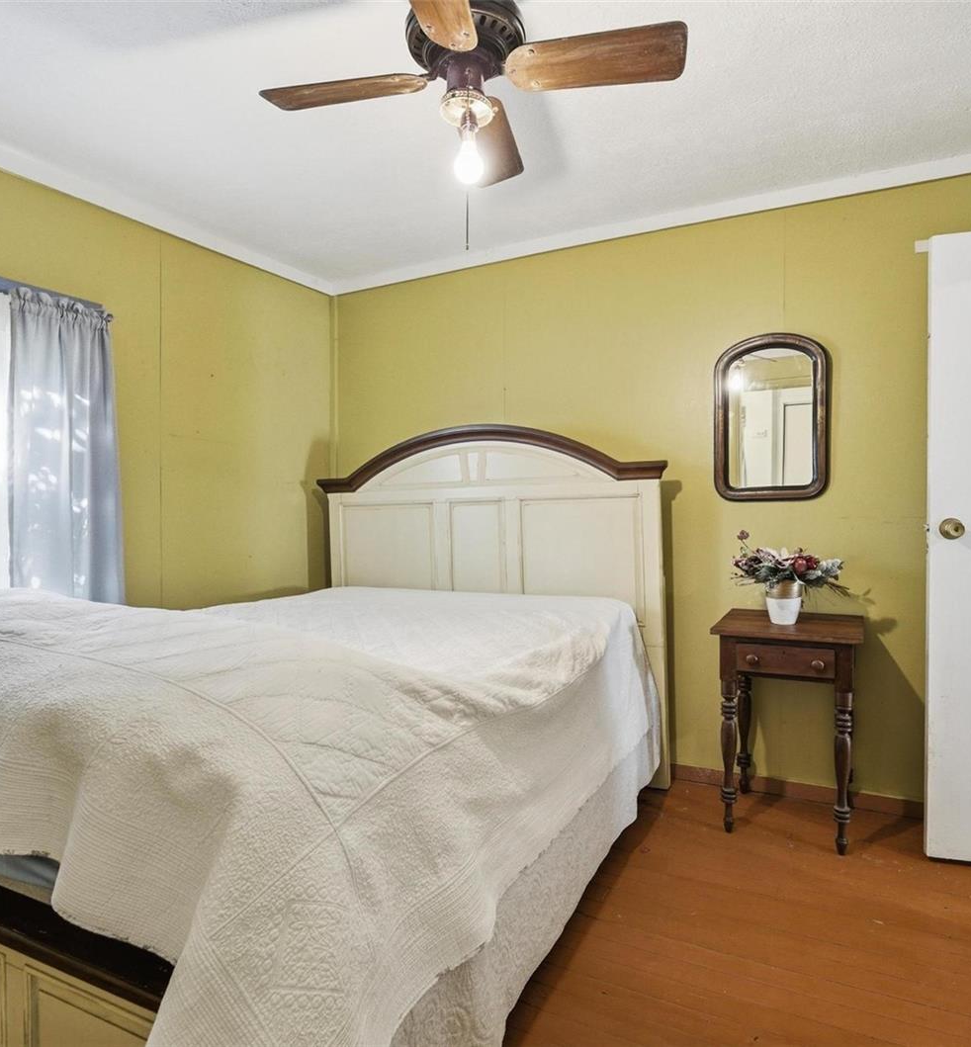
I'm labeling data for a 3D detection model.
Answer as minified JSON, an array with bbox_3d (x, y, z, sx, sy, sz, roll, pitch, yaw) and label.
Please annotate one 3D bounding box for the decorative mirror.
[{"bbox_3d":[1.123,-0.422,2.782,0.415,0.665,0.040,0,1,28],"label":"decorative mirror"}]

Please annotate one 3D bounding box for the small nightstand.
[{"bbox_3d":[1.097,0.721,2.537,0.468,0.725,0.473,0,1,28],"label":"small nightstand"}]

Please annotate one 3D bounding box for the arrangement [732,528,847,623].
[{"bbox_3d":[1.085,0.196,2.522,0.390,0.340,0.310,0,1,28],"label":"arrangement"}]

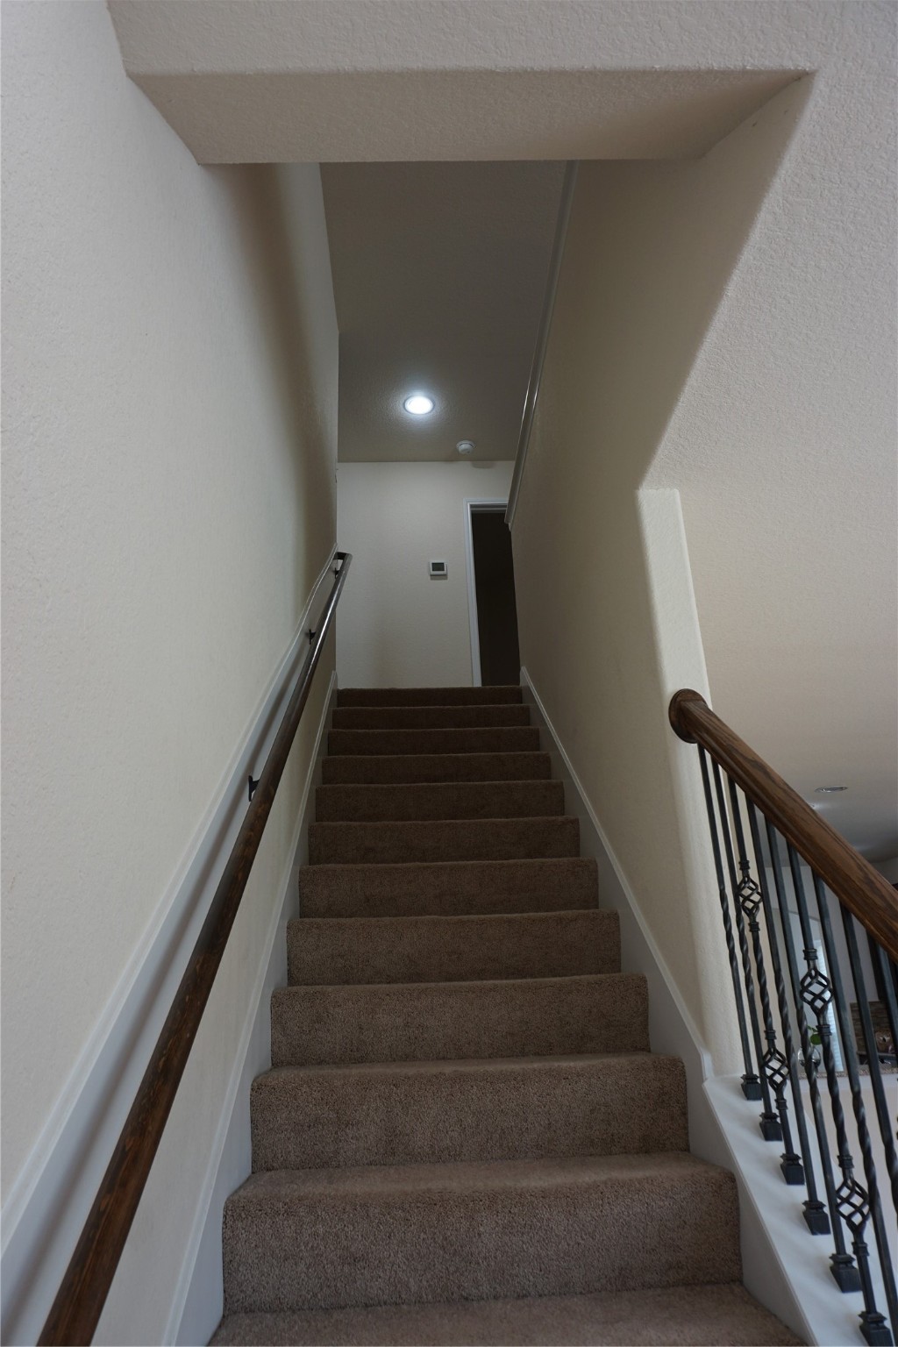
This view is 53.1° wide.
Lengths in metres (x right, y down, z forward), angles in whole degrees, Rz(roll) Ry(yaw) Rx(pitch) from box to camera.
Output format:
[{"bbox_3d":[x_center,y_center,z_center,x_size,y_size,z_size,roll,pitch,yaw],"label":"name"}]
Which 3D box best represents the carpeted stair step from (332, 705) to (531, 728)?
[{"bbox_3d":[-0.079,0.268,4.507,0.985,0.180,0.070,-1,-20,-3],"label":"carpeted stair step"}]

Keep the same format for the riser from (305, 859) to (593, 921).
[{"bbox_3d":[0.003,0.724,2.966,0.985,0.180,0.070,-1,-20,-3],"label":"riser"}]

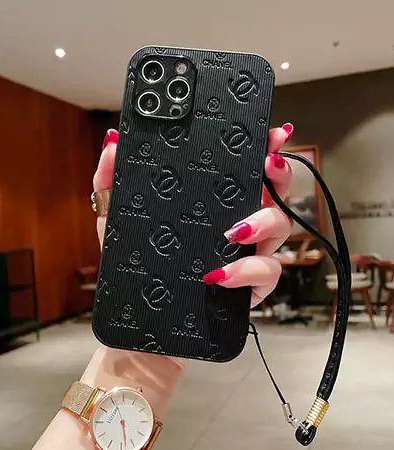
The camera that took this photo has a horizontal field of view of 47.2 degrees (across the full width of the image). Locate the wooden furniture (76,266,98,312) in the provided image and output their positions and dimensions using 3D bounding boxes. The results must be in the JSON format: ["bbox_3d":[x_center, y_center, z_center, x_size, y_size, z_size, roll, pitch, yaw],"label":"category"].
[{"bbox_3d":[-1.222,0.858,5.798,0.520,0.750,0.520,-3,0,20],"label":"wooden furniture"}]

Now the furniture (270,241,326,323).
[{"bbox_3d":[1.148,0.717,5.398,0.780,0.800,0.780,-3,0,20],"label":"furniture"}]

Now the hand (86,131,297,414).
[{"bbox_3d":[-0.008,0.022,0.260,0.105,0.165,0.075,12,0,0],"label":"hand"}]

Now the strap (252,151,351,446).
[{"bbox_3d":[0.058,0.041,0.250,0.053,0.160,0.025,-3,0,0],"label":"strap"}]

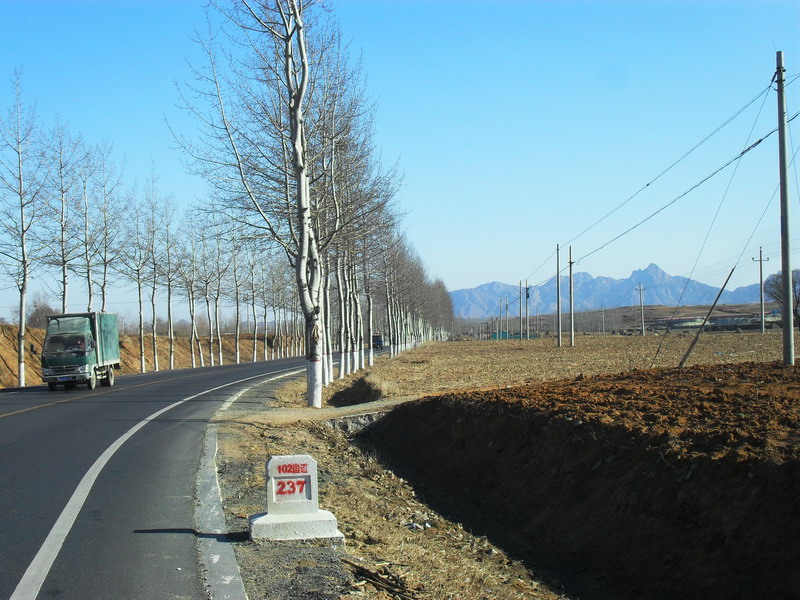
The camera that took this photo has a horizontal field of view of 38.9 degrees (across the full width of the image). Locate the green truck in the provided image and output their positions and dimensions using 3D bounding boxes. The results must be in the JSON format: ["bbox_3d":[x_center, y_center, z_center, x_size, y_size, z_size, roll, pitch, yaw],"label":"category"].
[{"bbox_3d":[-12.288,1.955,43.624,1.830,2.840,5.450,-1,-2,-3],"label":"green truck"}]

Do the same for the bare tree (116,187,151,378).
[{"bbox_3d":[-16.474,-1.205,70.000,2.200,11.370,2.200,-1,-2,0],"label":"bare tree"}]

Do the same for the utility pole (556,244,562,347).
[{"bbox_3d":[10.354,-0.273,73.647,0.250,6.700,0.250,-1,-2,0],"label":"utility pole"}]

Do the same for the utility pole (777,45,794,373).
[{"bbox_3d":[8.268,-1.983,24.342,0.250,6.750,0.250,-1,-2,0],"label":"utility pole"}]

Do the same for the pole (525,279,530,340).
[{"bbox_3d":[14.042,1.098,124.324,0.260,6.700,0.260,-1,-2,0],"label":"pole"}]

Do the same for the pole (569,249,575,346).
[{"bbox_3d":[11.508,-0.234,75.856,0.260,6.700,0.260,-1,-2,0],"label":"pole"}]

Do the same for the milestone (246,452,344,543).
[{"bbox_3d":[-0.891,1.619,9.449,0.710,0.650,0.450,-1,-2,-11],"label":"milestone"}]

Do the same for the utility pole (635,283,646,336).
[{"bbox_3d":[36.817,1.452,173.067,1.700,8.200,0.300,-1,-2,2],"label":"utility pole"}]

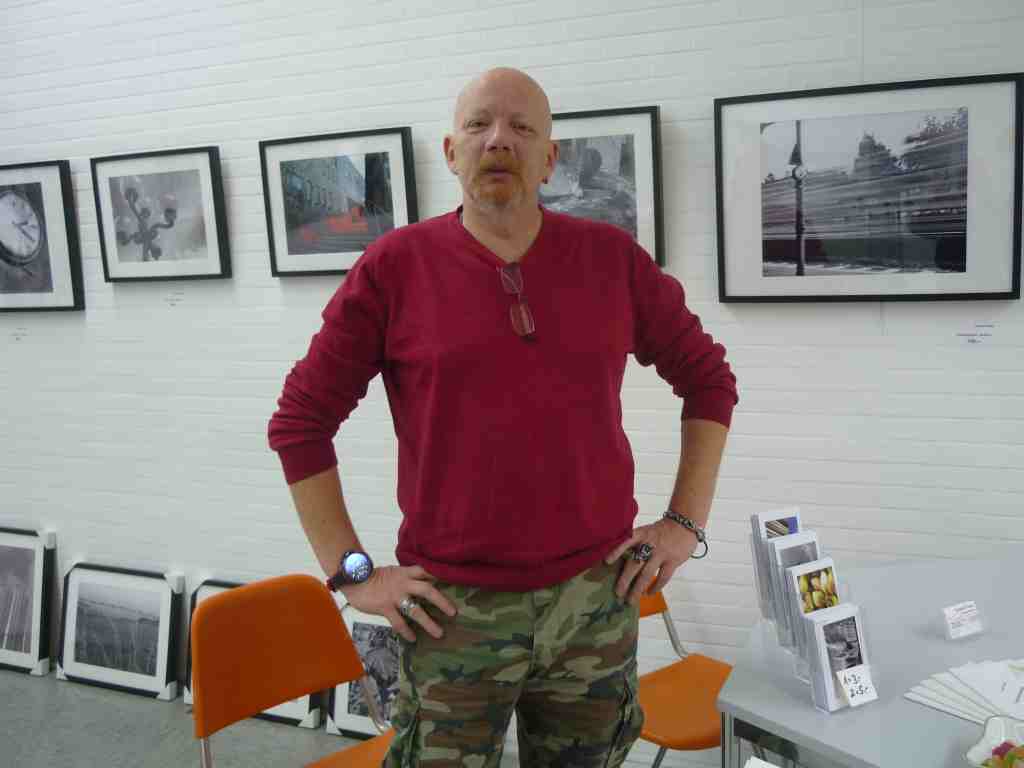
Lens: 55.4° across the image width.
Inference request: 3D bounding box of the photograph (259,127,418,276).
[{"bbox_3d":[-0.544,-0.562,3.074,0.535,0.432,0.030,1,10,22],"label":"photograph"}]

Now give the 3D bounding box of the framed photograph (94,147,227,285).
[{"bbox_3d":[-1.208,-0.573,3.348,0.535,0.432,0.030,1,10,22],"label":"framed photograph"}]

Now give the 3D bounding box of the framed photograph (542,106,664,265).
[{"bbox_3d":[0.161,-0.547,2.785,0.535,0.432,0.030,1,10,22],"label":"framed photograph"}]

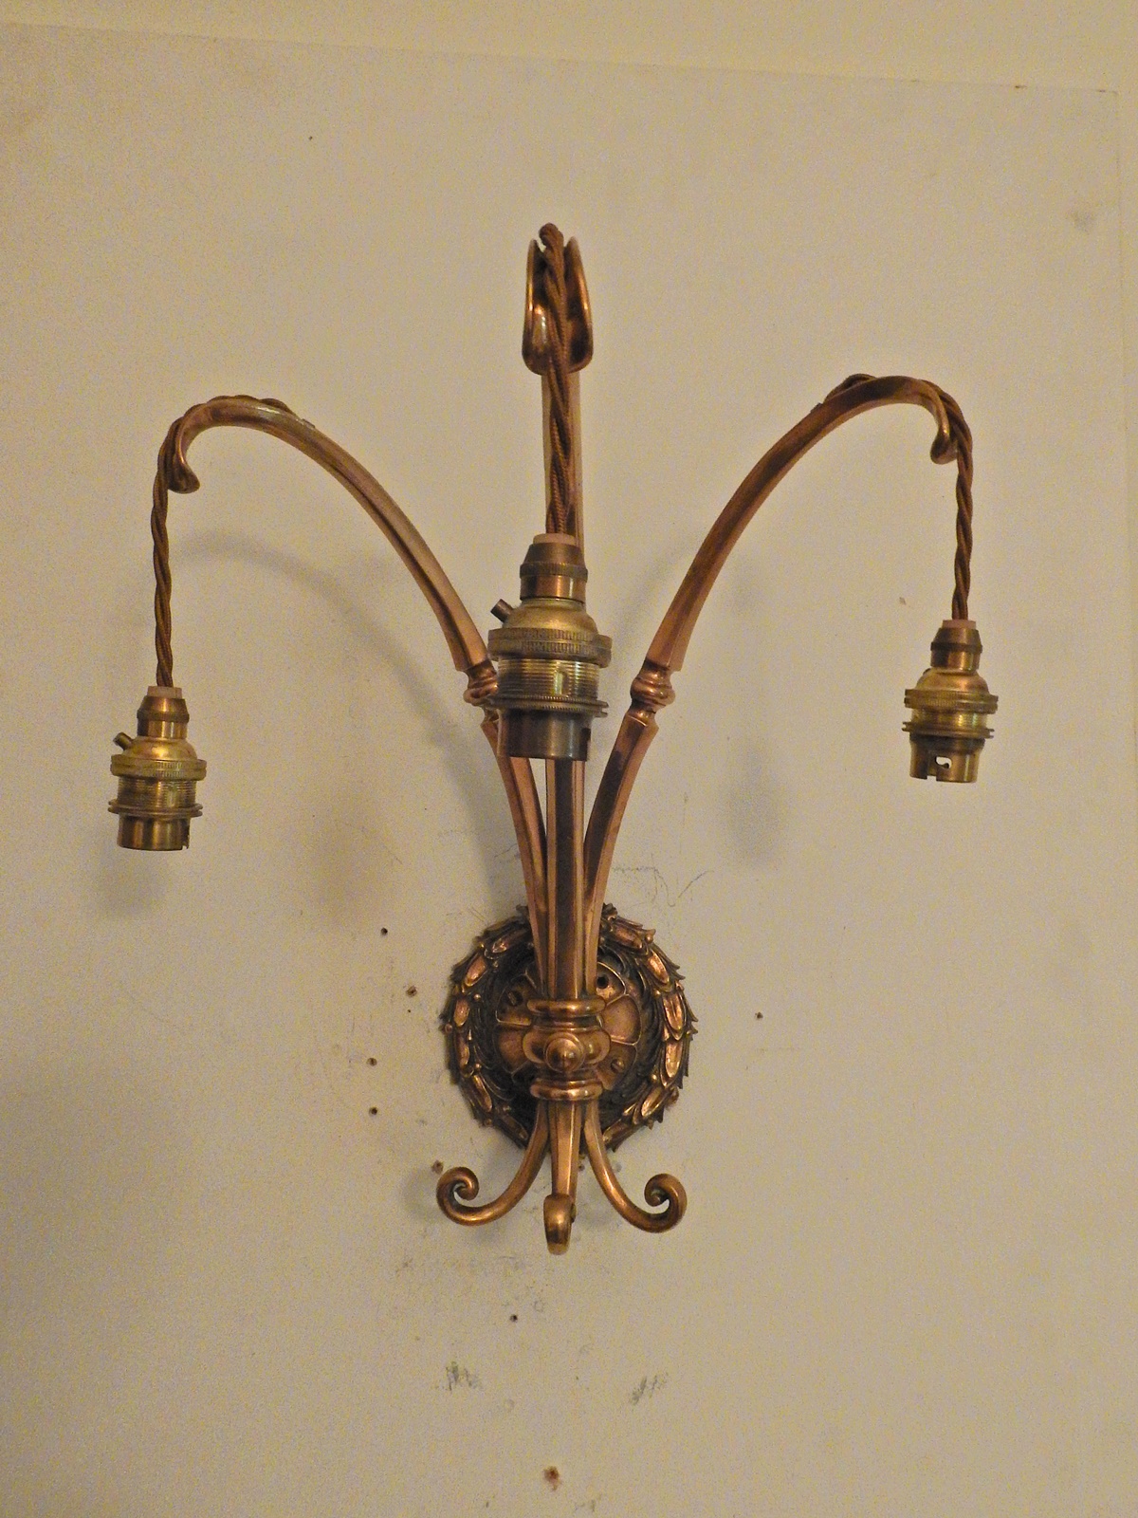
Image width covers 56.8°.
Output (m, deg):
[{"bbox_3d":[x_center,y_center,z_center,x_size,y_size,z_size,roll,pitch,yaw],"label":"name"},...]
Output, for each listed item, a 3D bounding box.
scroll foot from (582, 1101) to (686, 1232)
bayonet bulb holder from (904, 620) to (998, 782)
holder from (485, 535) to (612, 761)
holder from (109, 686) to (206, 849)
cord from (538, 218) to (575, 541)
[{"bbox_3d":[0.027,0.173,0.447,0.045,0.055,0.011,4,2,17],"label":"scroll foot"},{"bbox_3d":[0.151,-0.023,0.416,0.035,0.063,0.035,5,2,0],"label":"bayonet bulb holder"},{"bbox_3d":[-0.006,-0.031,0.297,0.035,0.063,0.035,3,2,0],"label":"holder"},{"bbox_3d":[-0.161,0.004,0.413,0.035,0.063,0.035,5,2,0],"label":"holder"},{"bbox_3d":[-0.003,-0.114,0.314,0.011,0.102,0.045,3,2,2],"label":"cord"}]

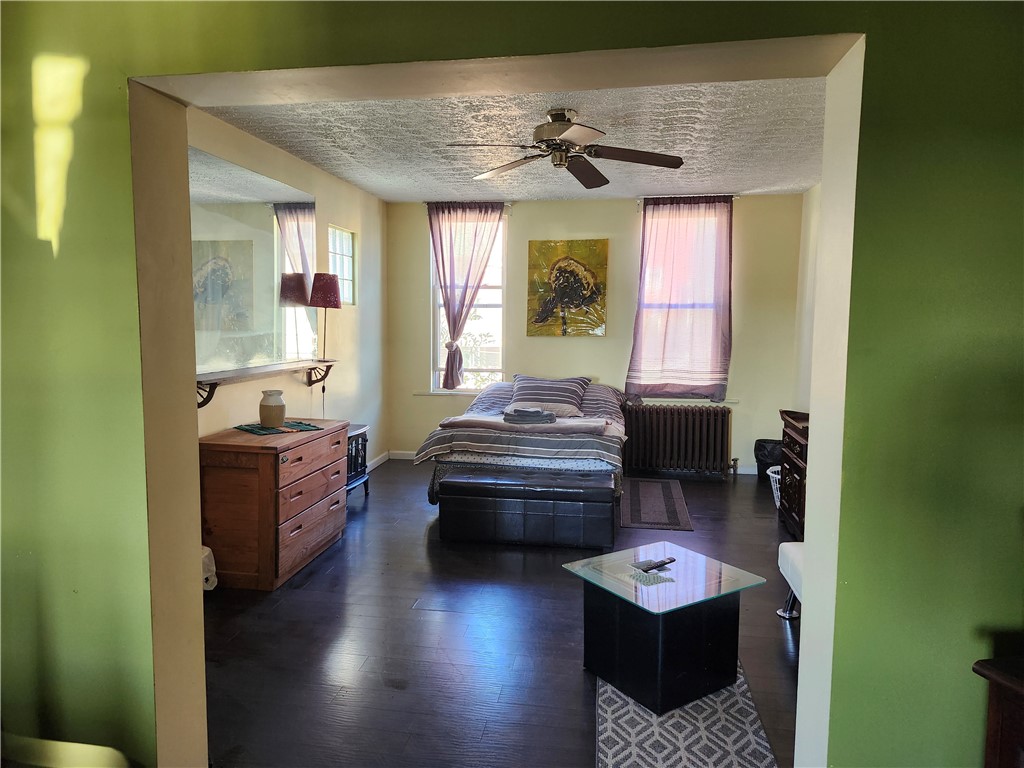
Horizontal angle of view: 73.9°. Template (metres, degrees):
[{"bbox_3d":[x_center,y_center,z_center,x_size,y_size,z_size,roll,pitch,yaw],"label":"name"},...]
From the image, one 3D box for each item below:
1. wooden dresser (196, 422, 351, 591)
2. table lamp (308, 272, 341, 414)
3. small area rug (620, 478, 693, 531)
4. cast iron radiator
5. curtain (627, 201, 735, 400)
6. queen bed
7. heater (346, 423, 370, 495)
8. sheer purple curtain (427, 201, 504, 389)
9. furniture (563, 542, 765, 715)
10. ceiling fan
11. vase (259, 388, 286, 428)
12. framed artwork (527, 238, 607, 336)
[{"bbox_3d":[-1.408,0.657,4.009,0.556,0.753,0.910,1,5,9],"label":"wooden dresser"},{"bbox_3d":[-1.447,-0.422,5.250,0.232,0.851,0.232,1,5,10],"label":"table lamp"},{"bbox_3d":[1.123,0.924,5.398,0.493,0.012,1.539,1,5,9],"label":"small area rug"},{"bbox_3d":[1.536,0.530,6.420,0.971,0.664,0.189,1,5,10],"label":"cast iron radiator"},{"bbox_3d":[1.579,-0.755,6.375,0.827,1.793,0.110,1,5,9],"label":"curtain"},{"bbox_3d":[0.182,0.464,5.627,1.502,0.912,2.235,1,5,10],"label":"queen bed"},{"bbox_3d":[-1.321,0.650,5.397,0.314,0.559,0.503,1,5,10],"label":"heater"},{"bbox_3d":[-0.450,-0.854,6.720,0.733,1.827,0.098,1,5,10],"label":"sheer purple curtain"},{"bbox_3d":[0.591,0.952,2.696,0.556,0.421,0.556,-3,6,-34],"label":"furniture"},{"bbox_3d":[0.298,-1.369,3.804,1.307,0.314,1.321,1,5,9],"label":"ceiling fan"},{"bbox_3d":[-1.493,0.149,4.238,0.157,0.236,0.157,1,5,10],"label":"vase"},{"bbox_3d":[0.537,-0.926,6.604,0.775,0.929,0.035,1,5,10],"label":"framed artwork"}]

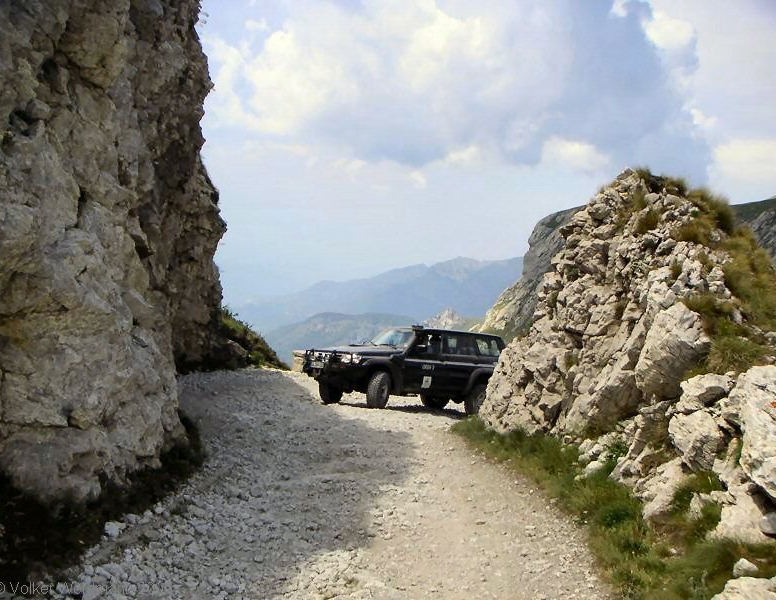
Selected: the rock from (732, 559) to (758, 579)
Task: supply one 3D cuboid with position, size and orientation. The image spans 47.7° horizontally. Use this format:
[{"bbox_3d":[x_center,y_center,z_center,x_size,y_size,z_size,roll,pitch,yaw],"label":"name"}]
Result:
[{"bbox_3d":[2.140,1.610,5.250,0.150,0.110,0.120,1,-1,0],"label":"rock"}]

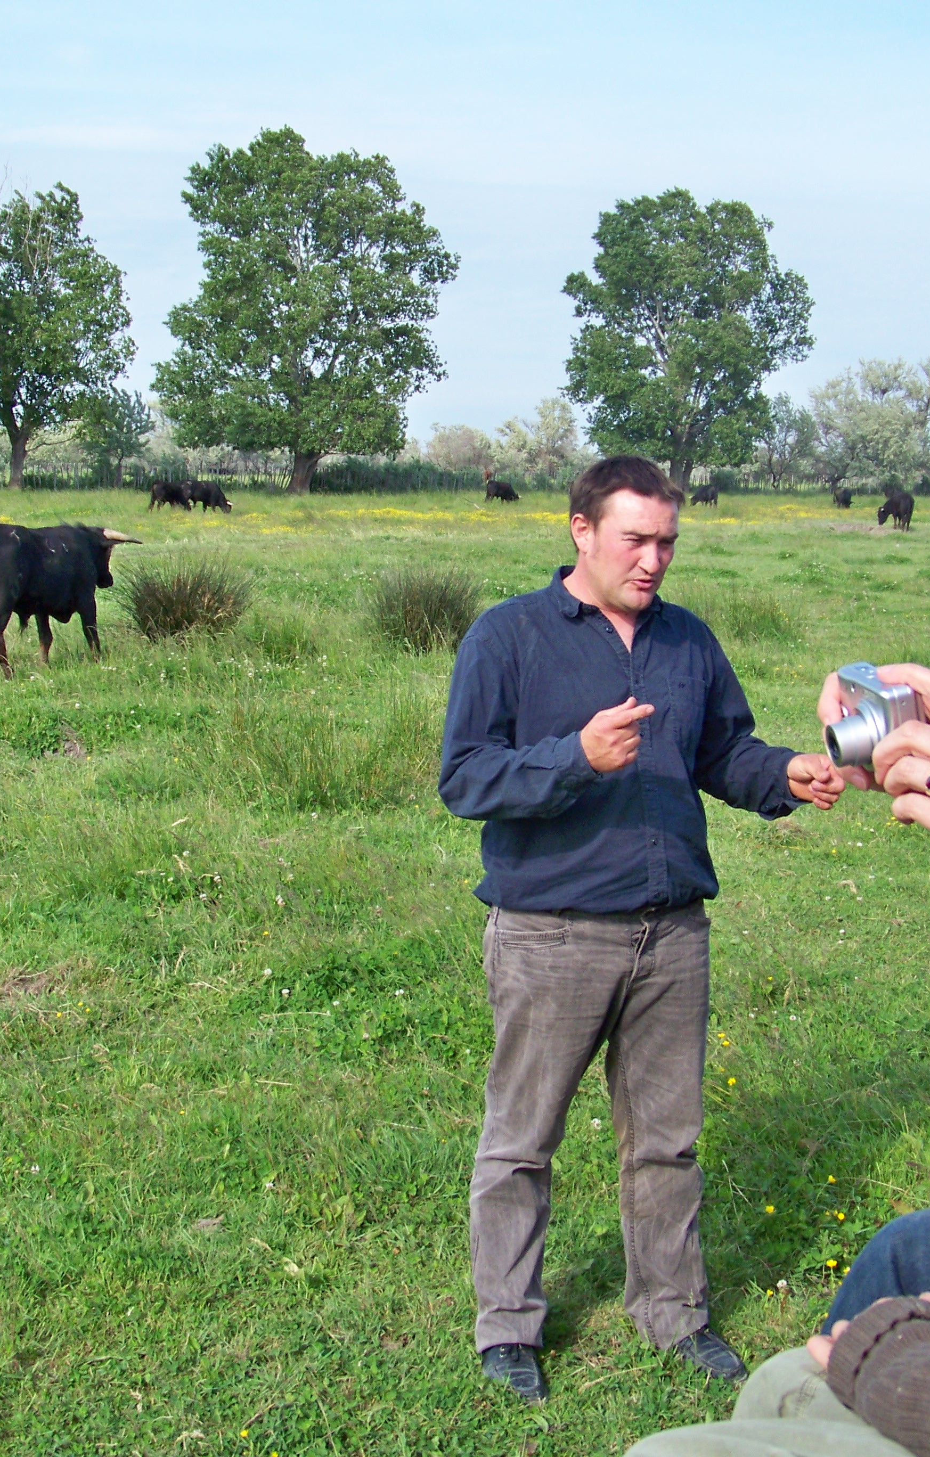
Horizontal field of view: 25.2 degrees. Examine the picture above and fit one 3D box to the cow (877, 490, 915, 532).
[{"bbox_3d":[13.840,-6.953,66.220,0.700,1.240,1.800,-4,8,-30],"label":"cow"}]

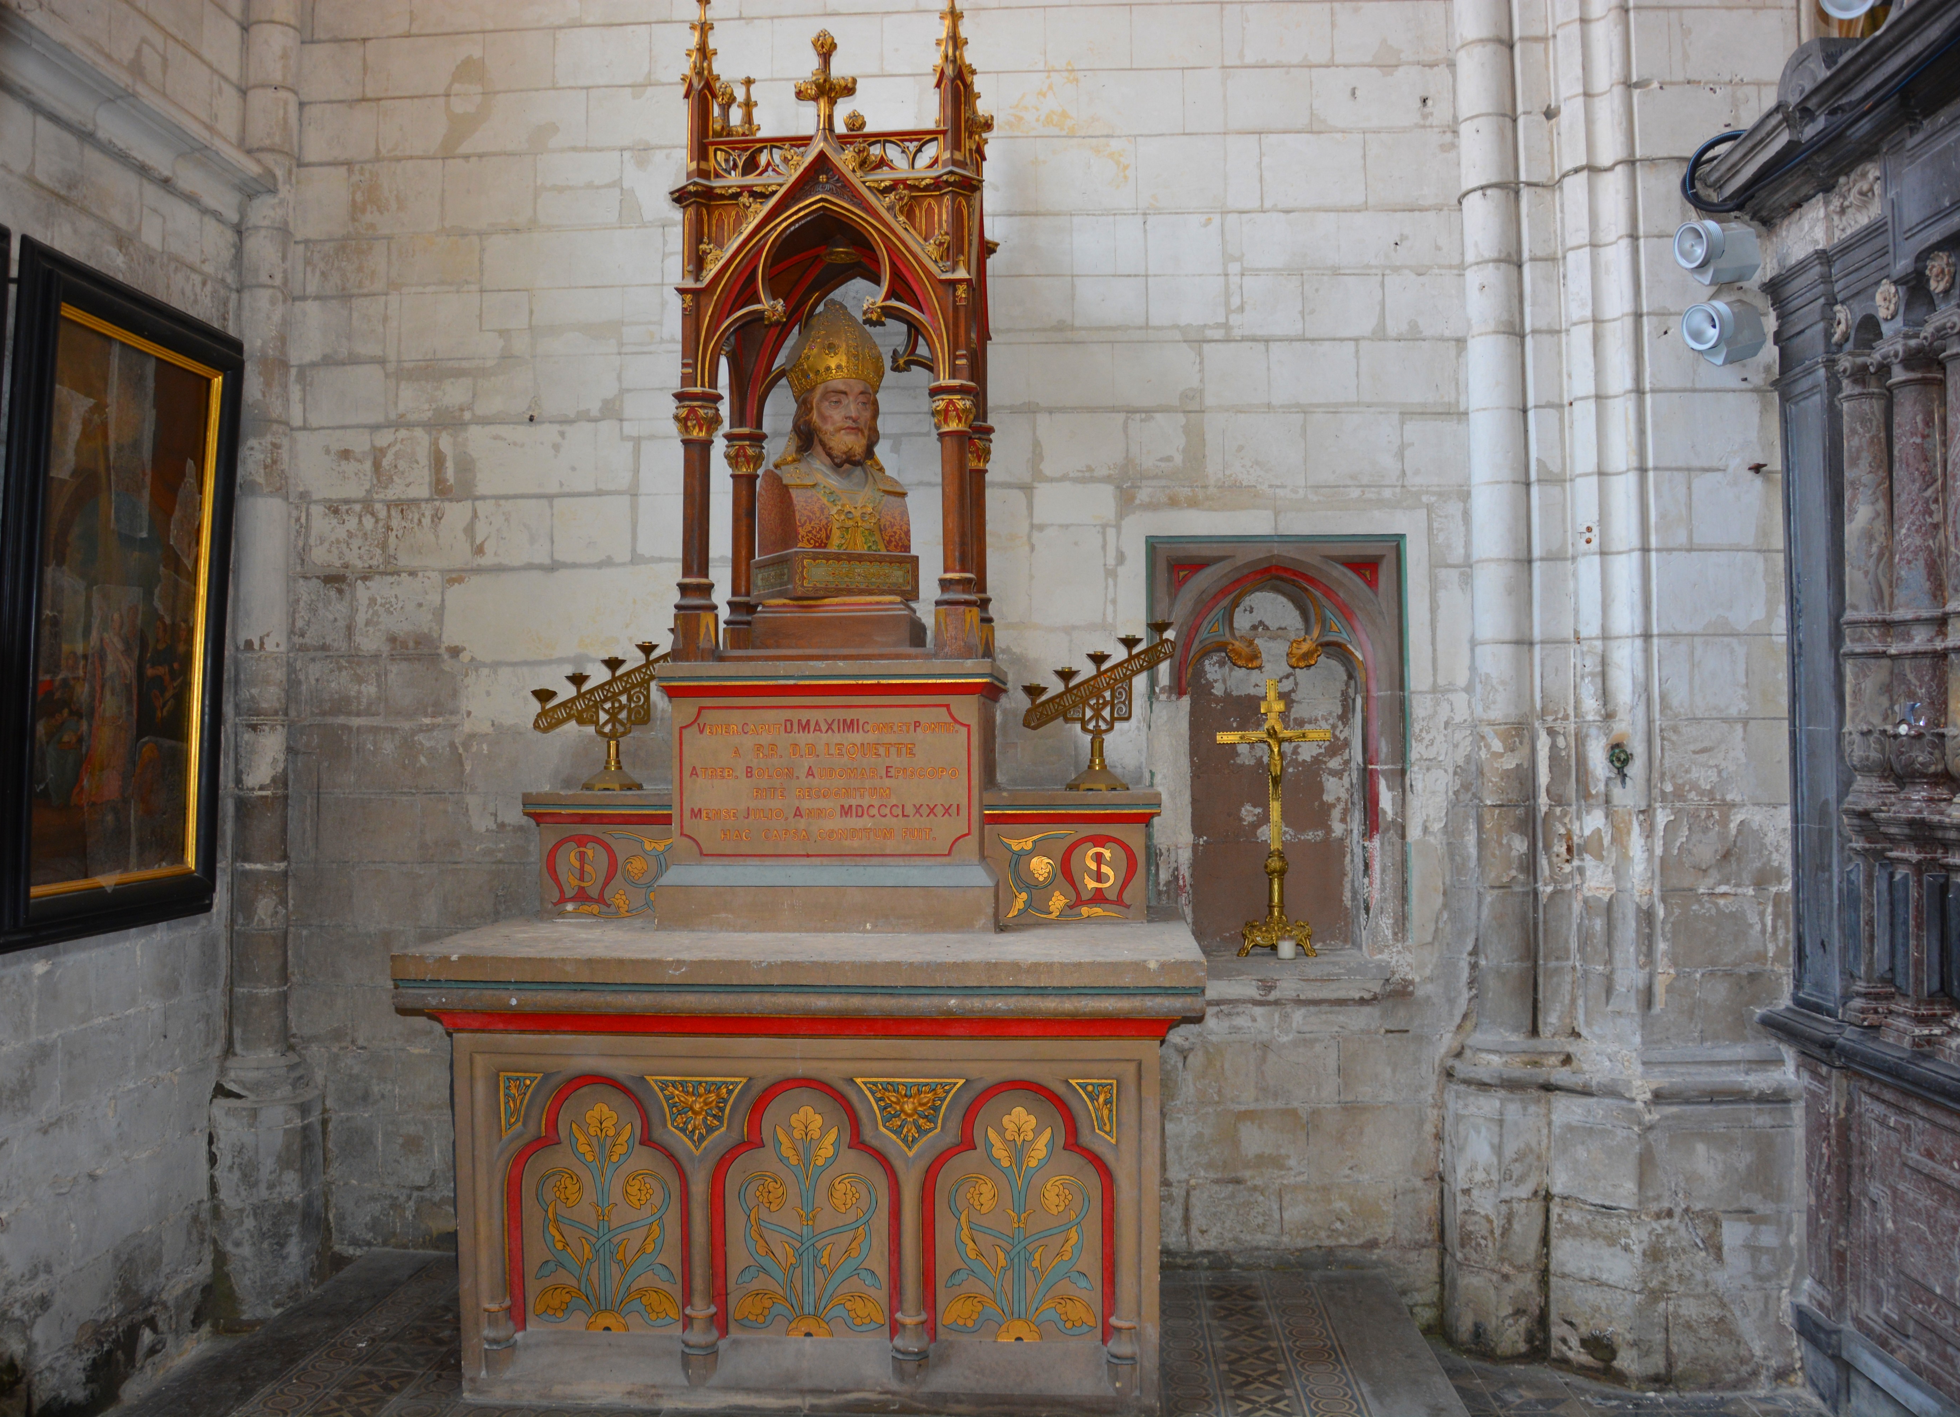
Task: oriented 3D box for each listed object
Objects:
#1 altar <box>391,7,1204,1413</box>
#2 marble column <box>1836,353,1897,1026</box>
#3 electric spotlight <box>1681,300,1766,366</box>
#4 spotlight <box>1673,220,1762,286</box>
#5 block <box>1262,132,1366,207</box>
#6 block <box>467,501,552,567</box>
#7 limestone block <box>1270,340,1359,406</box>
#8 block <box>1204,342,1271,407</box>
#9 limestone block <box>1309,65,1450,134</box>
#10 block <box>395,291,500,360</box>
[{"bbox_3d":[-0.377,-0.153,3.965,1.770,3.420,1.100,0,-2,3],"label":"altar"},{"bbox_3d":[2.058,-0.046,3.700,0.135,1.550,0.135,0,-2,3],"label":"marble column"},{"bbox_3d":[1.857,-0.937,3.980,0.175,0.140,0.130,-12,3,-23],"label":"electric spotlight"},{"bbox_3d":[1.841,-1.137,3.980,0.175,0.140,0.130,-14,4,-22],"label":"spotlight"},{"bbox_3d":[0.946,-1.511,4.577,0.282,0.206,0.200,0,-2,3],"label":"block"},{"bbox_3d":[-1.346,-0.504,4.685,0.235,0.186,0.200,0,-2,3],"label":"block"},{"bbox_3d":[0.942,-0.936,4.561,0.244,0.182,0.200,0,-2,3],"label":"limestone block"},{"bbox_3d":[0.726,-0.941,4.574,0.182,0.177,0.200,0,-2,3],"label":"block"},{"bbox_3d":[1.138,-1.708,4.572,0.385,0.192,0.200,0,-2,3],"label":"limestone block"},{"bbox_3d":[-1.532,-1.103,4.713,0.295,0.197,0.200,0,-2,3],"label":"block"}]

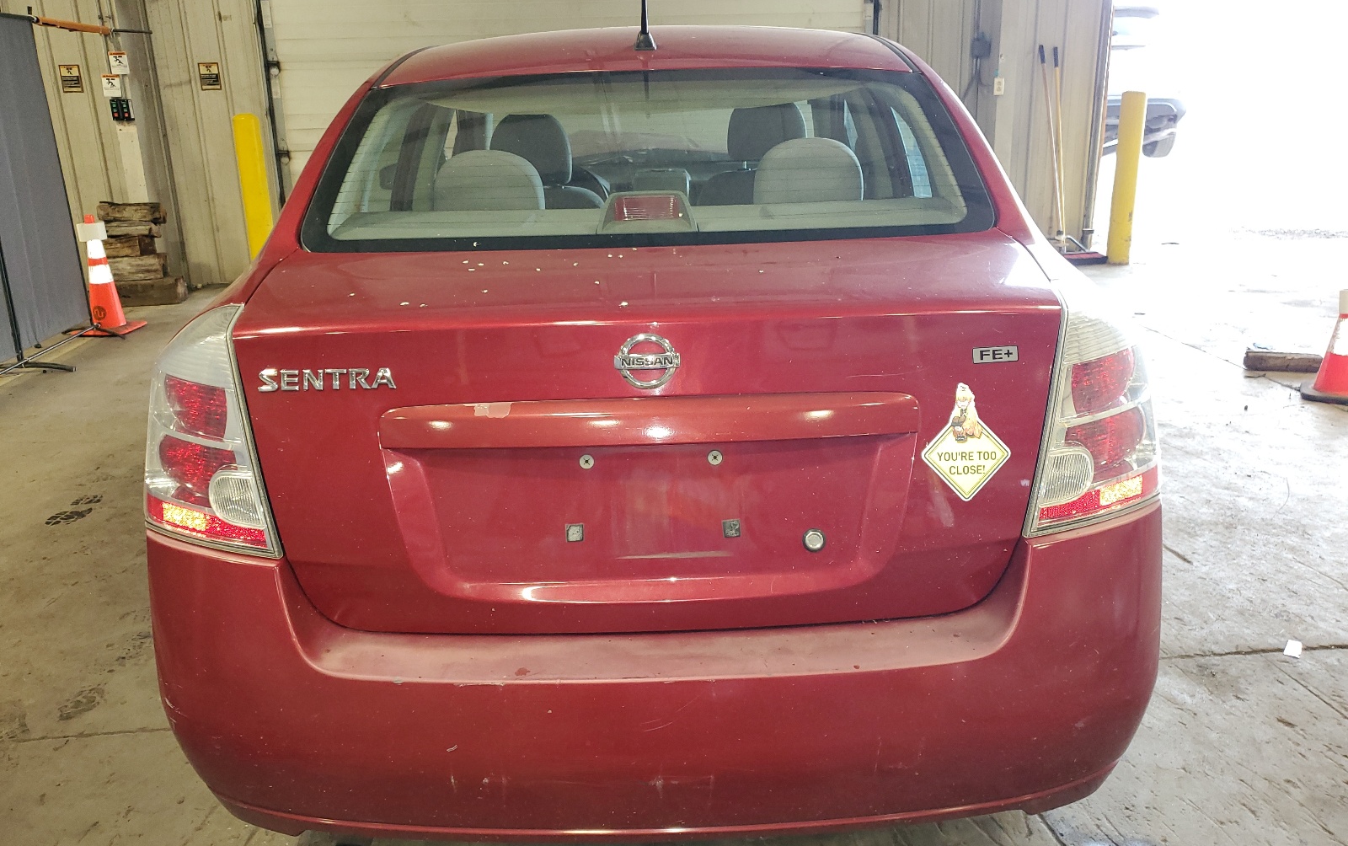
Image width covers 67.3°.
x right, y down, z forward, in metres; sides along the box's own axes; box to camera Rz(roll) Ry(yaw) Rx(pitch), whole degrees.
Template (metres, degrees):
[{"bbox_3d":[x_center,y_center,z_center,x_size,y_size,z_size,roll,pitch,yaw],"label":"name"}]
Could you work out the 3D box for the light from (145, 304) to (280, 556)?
[{"bbox_3d":[-0.730,0.001,1.544,0.310,0.360,0.290,-2,17,-1],"label":"light"}]

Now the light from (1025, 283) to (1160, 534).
[{"bbox_3d":[0.664,-0.040,1.568,0.310,0.360,0.290,-2,17,-1],"label":"light"}]

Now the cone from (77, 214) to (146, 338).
[{"bbox_3d":[-3.692,-0.955,6.495,0.355,0.730,0.355,-2,17,-1],"label":"cone"}]

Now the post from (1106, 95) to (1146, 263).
[{"bbox_3d":[3.608,-1.953,8.092,0.168,1.320,0.168,-2,17,-1],"label":"post"}]

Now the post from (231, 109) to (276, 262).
[{"bbox_3d":[-3.006,-1.548,7.342,0.168,1.320,0.168,-2,17,-1],"label":"post"}]

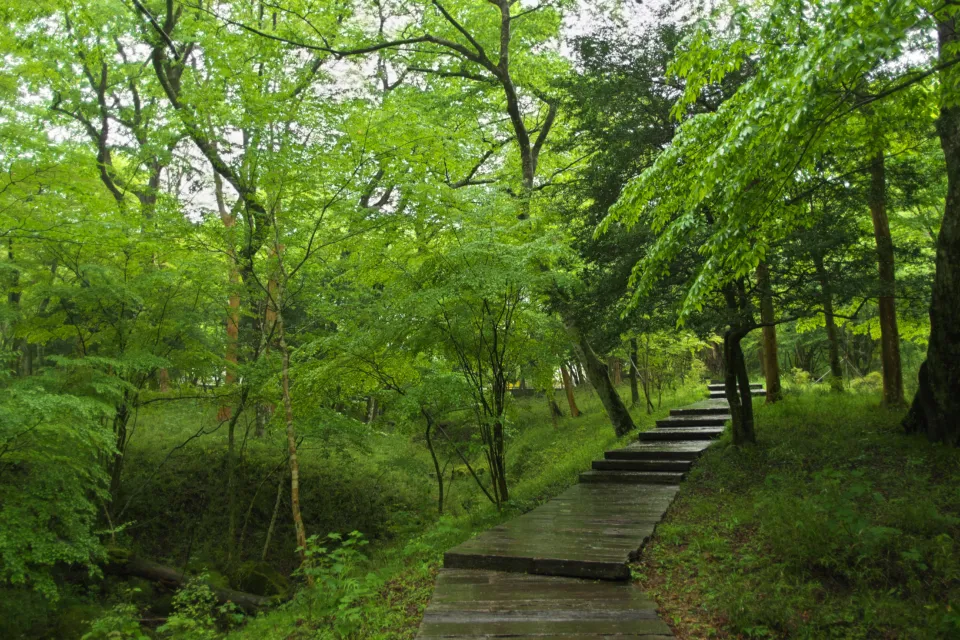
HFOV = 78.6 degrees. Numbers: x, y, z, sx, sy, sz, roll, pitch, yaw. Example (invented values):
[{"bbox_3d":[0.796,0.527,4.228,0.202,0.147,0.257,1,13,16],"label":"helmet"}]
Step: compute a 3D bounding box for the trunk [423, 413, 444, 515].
[{"bbox_3d":[-0.668,2.063,8.512,0.170,1.441,0.140,-6,-6,-5],"label":"trunk"}]

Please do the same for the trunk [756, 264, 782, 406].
[{"bbox_3d":[7.830,0.323,15.922,0.400,3.790,0.400,-4,-7,26],"label":"trunk"}]

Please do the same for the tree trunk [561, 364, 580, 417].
[{"bbox_3d":[2.545,1.993,16.684,0.310,1.441,0.300,-11,-8,8],"label":"tree trunk"}]

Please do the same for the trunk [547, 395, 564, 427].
[{"bbox_3d":[2.038,2.454,15.943,0.360,0.820,0.300,-13,-8,6],"label":"trunk"}]

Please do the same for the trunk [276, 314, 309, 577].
[{"bbox_3d":[-2.097,1.367,6.550,0.160,2.874,0.150,-5,-4,-17],"label":"trunk"}]

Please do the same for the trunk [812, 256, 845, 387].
[{"bbox_3d":[12.146,0.025,20.421,0.420,4.825,0.400,-7,-9,31],"label":"trunk"}]

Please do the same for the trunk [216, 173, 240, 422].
[{"bbox_3d":[-8.813,-0.856,20.558,0.560,8.705,0.520,1,-6,-23],"label":"trunk"}]

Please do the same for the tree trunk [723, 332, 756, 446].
[{"bbox_3d":[4.434,1.124,10.025,0.430,1.916,0.400,-5,-8,24],"label":"tree trunk"}]

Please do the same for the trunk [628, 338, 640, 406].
[{"bbox_3d":[4.661,1.562,17.670,0.260,2.003,0.250,0,-6,15],"label":"trunk"}]

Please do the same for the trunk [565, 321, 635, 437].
[{"bbox_3d":[2.391,1.152,11.960,0.460,2.402,0.460,-25,-11,10],"label":"trunk"}]

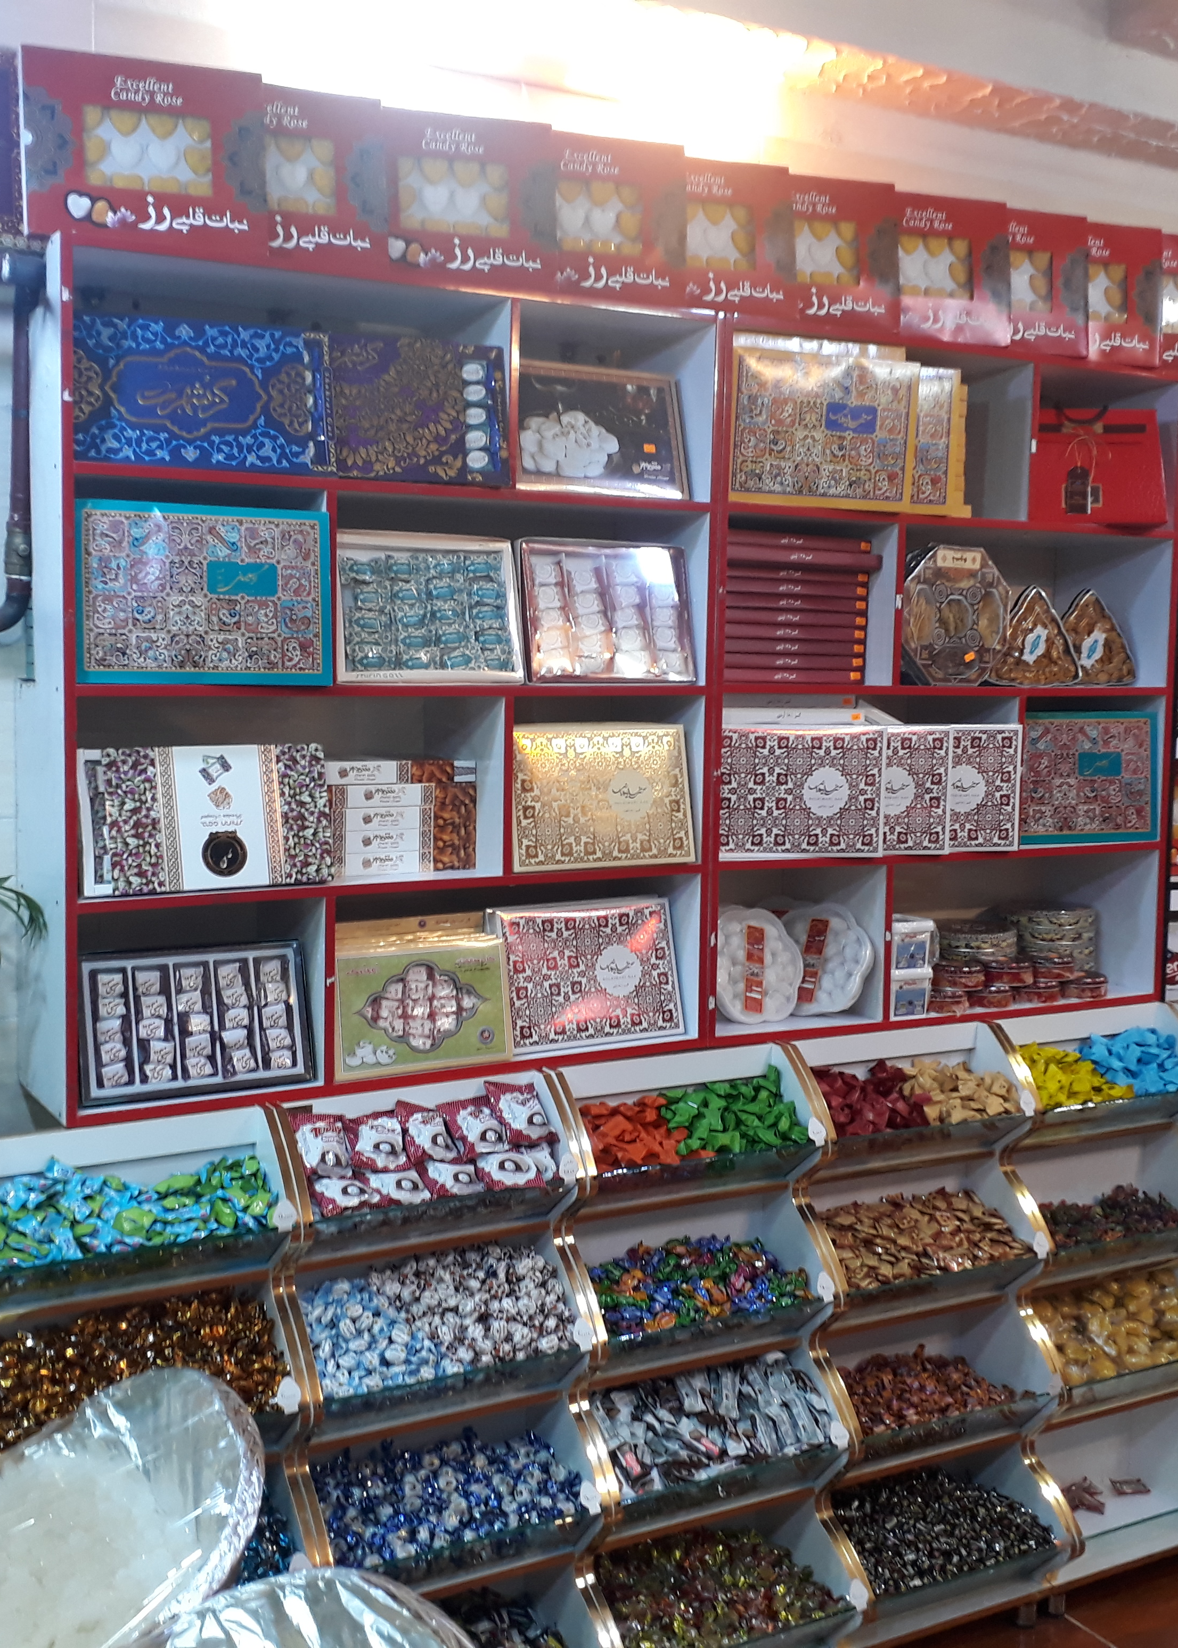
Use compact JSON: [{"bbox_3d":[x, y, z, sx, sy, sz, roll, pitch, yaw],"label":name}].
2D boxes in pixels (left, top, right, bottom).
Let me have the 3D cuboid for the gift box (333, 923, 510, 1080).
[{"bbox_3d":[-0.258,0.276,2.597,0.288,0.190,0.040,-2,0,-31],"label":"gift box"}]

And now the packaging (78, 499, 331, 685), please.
[{"bbox_3d":[-0.532,-0.313,2.372,0.361,0.244,0.030,-2,3,-28],"label":"packaging"}]

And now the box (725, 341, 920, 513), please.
[{"bbox_3d":[0.379,-0.639,2.799,0.352,0.243,0.030,-2,8,-26],"label":"box"}]

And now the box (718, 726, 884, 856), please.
[{"bbox_3d":[0.357,-0.052,2.885,0.317,0.221,0.027,-2,5,-23],"label":"box"}]

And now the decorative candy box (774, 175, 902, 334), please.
[{"bbox_3d":[0.358,-0.935,2.824,0.308,0.248,0.045,-1,-1,-16],"label":"decorative candy box"}]

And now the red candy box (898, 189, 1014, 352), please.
[{"bbox_3d":[0.572,-0.942,2.939,0.306,0.248,0.045,-1,-2,-16],"label":"red candy box"}]

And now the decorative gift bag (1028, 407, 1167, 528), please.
[{"bbox_3d":[0.890,-0.650,3.120,0.305,0.210,0.120,1,5,3],"label":"decorative gift bag"}]

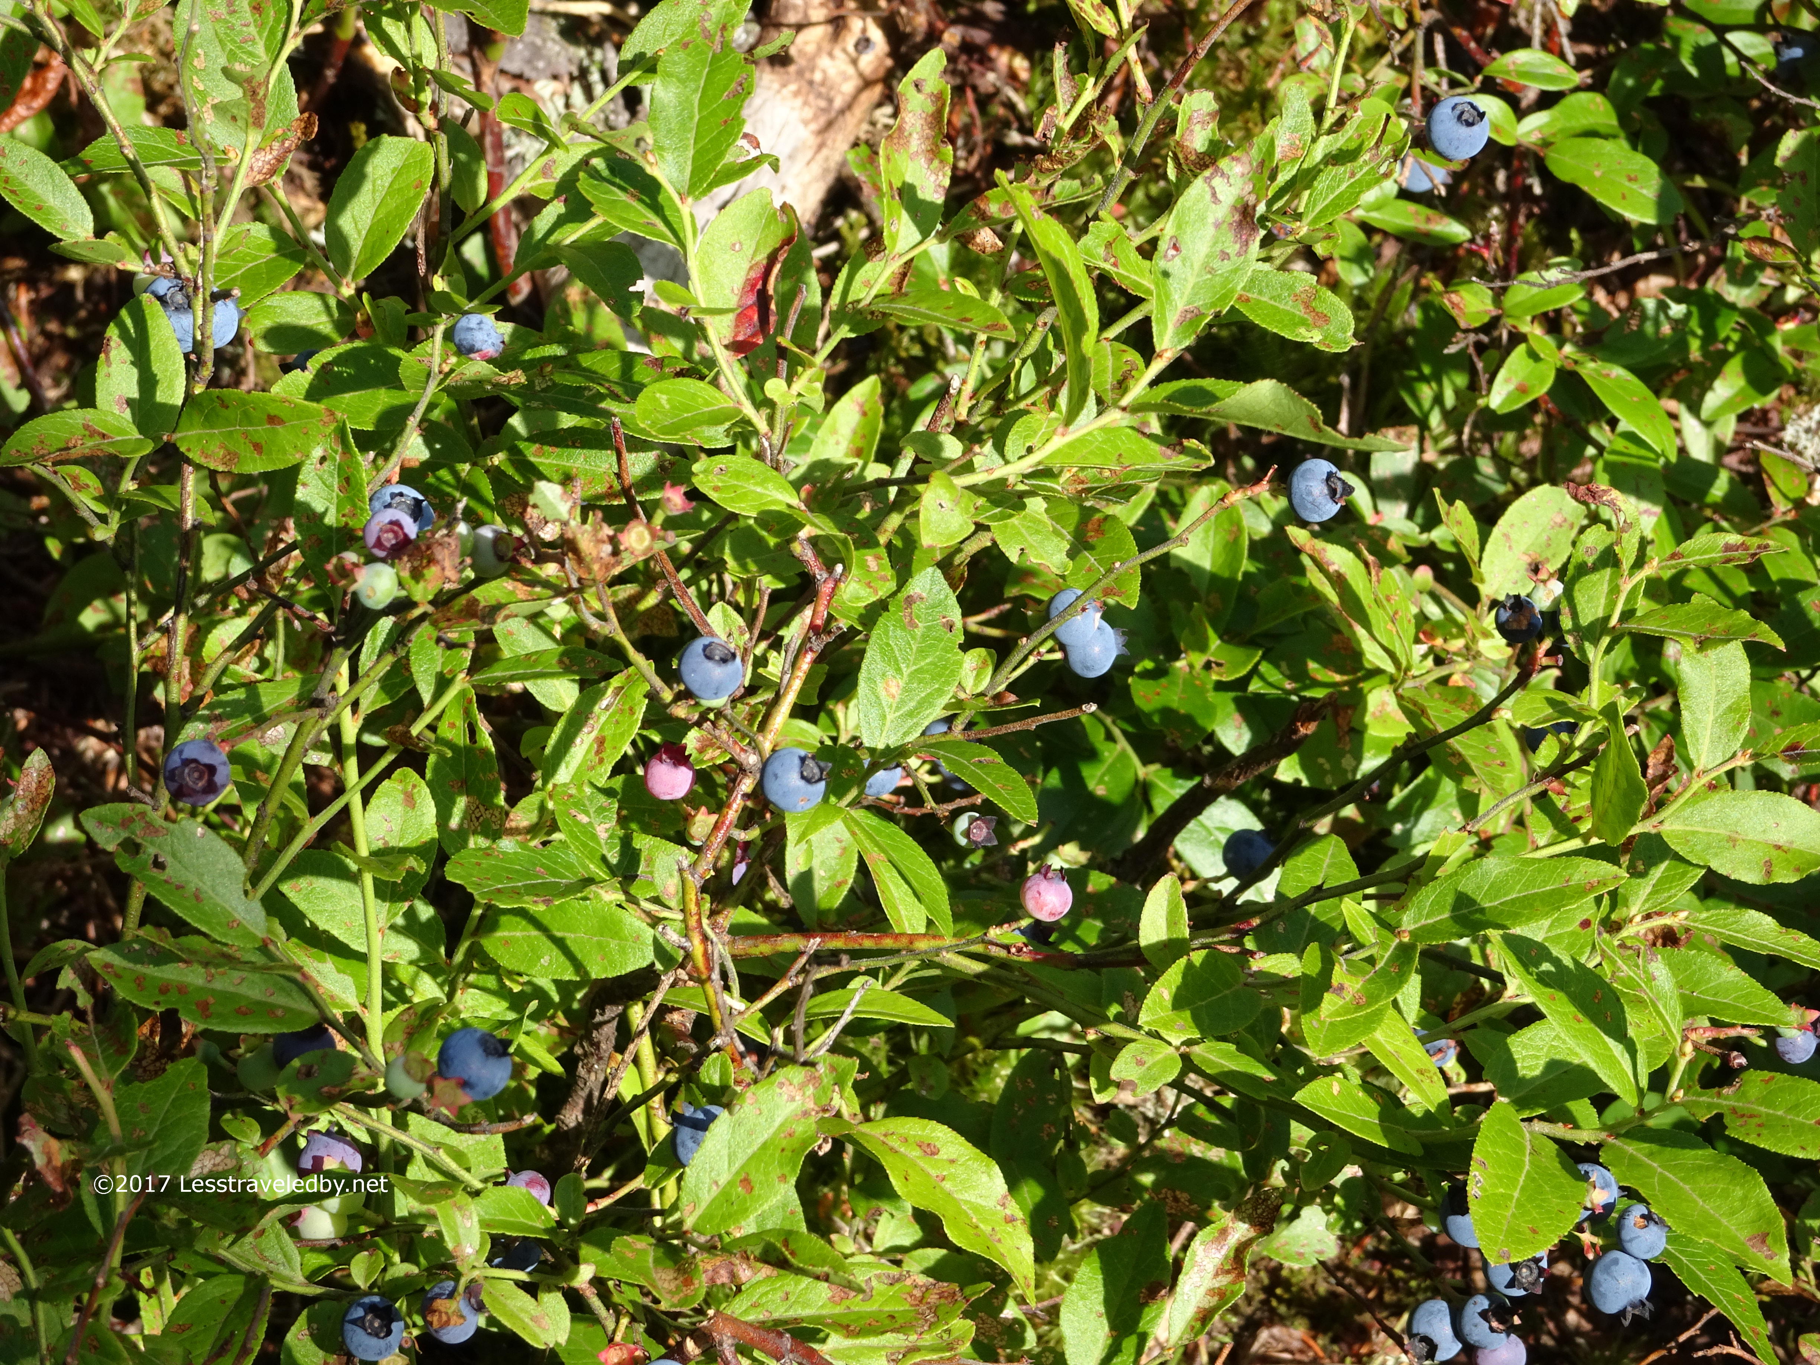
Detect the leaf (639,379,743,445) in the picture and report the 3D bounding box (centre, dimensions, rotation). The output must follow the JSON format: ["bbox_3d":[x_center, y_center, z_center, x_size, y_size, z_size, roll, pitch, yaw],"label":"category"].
[{"bbox_3d":[-0.030,-0.037,1.120,0.015,0.003,0.010,-6,59,-12],"label":"leaf"}]

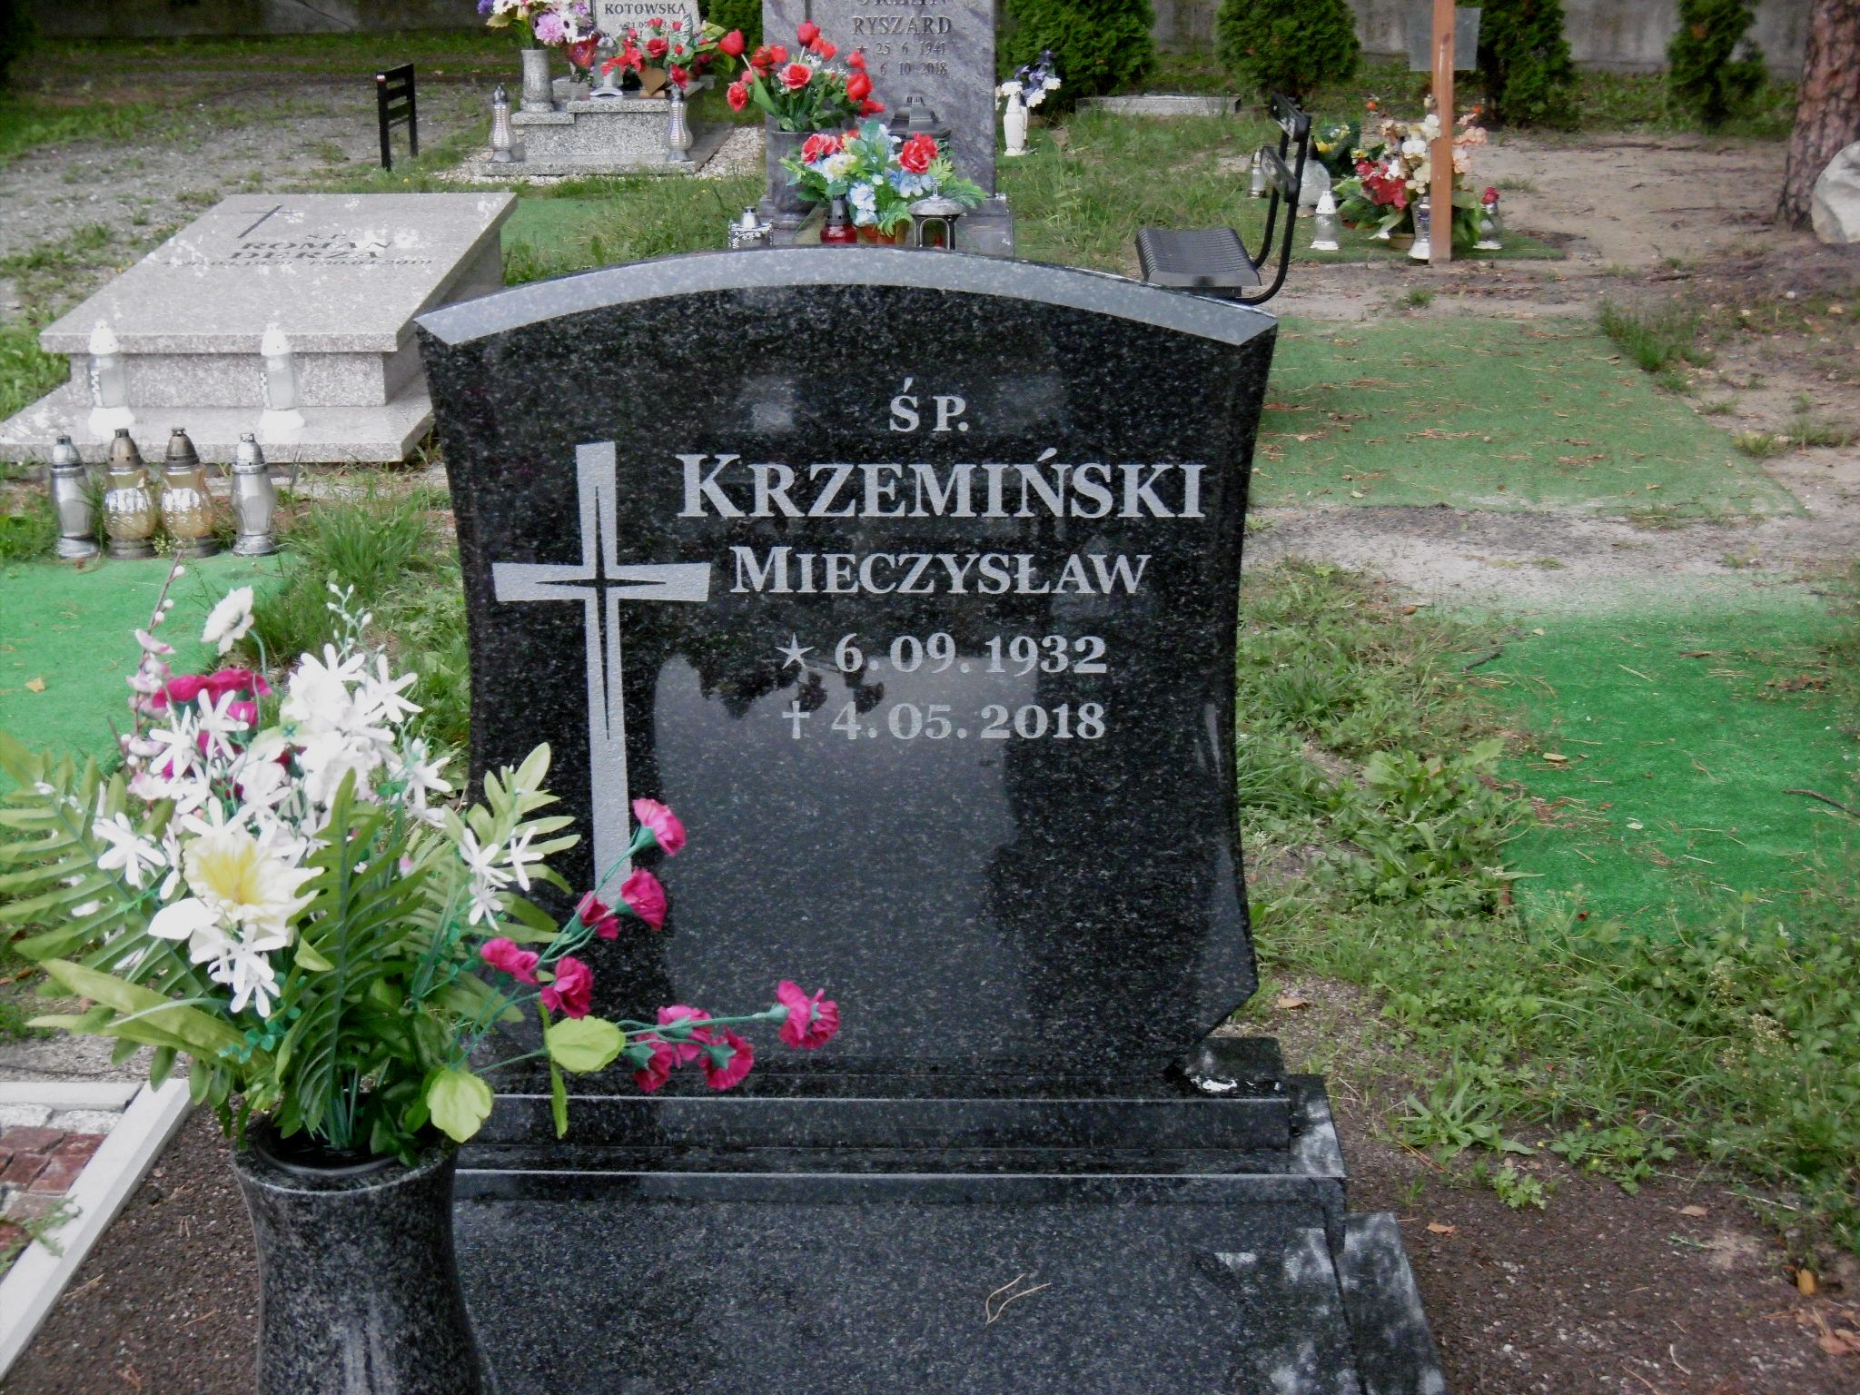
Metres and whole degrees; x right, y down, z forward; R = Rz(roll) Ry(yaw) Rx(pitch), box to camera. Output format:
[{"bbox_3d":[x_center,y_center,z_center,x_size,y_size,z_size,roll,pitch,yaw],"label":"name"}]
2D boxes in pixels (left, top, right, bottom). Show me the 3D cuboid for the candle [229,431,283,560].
[{"bbox_3d":[-1.427,-0.428,6.678,0.099,0.252,0.099,-4,15,-12],"label":"candle"}]

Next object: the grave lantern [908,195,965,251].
[{"bbox_3d":[0.017,-1.391,9.380,0.168,0.205,0.160,0,15,0],"label":"grave lantern"}]

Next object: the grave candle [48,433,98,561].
[{"bbox_3d":[-1.813,-0.425,6.676,0.101,0.252,0.101,-4,15,-15],"label":"grave candle"}]

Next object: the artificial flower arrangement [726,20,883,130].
[{"bbox_3d":[-0.375,-1.852,9.450,0.465,0.340,0.380,-1,15,-2],"label":"artificial flower arrangement"}]

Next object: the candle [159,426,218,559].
[{"bbox_3d":[-1.566,-0.430,6.658,0.113,0.269,0.113,-4,15,-13],"label":"candle"}]

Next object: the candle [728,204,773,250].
[{"bbox_3d":[-0.534,-1.381,9.400,0.129,0.155,0.128,-1,15,-3],"label":"candle"}]

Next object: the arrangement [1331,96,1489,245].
[{"bbox_3d":[1.792,-1.965,11.829,0.586,0.530,0.450,2,15,8],"label":"arrangement"}]

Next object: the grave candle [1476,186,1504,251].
[{"bbox_3d":[2.123,-1.819,12.032,0.103,0.225,0.103,-1,14,0],"label":"grave candle"}]

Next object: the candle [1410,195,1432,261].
[{"bbox_3d":[1.785,-1.690,11.393,0.115,0.222,0.115,2,15,9],"label":"candle"}]

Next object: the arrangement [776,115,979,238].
[{"bbox_3d":[-0.141,-1.548,9.450,0.603,0.370,0.380,-1,15,-1],"label":"arrangement"}]

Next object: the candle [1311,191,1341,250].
[{"bbox_3d":[1.460,-1.758,11.679,0.104,0.213,0.104,1,15,7],"label":"candle"}]

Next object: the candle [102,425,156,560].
[{"bbox_3d":[-1.691,-0.429,6.662,0.111,0.266,0.111,-4,15,-14],"label":"candle"}]

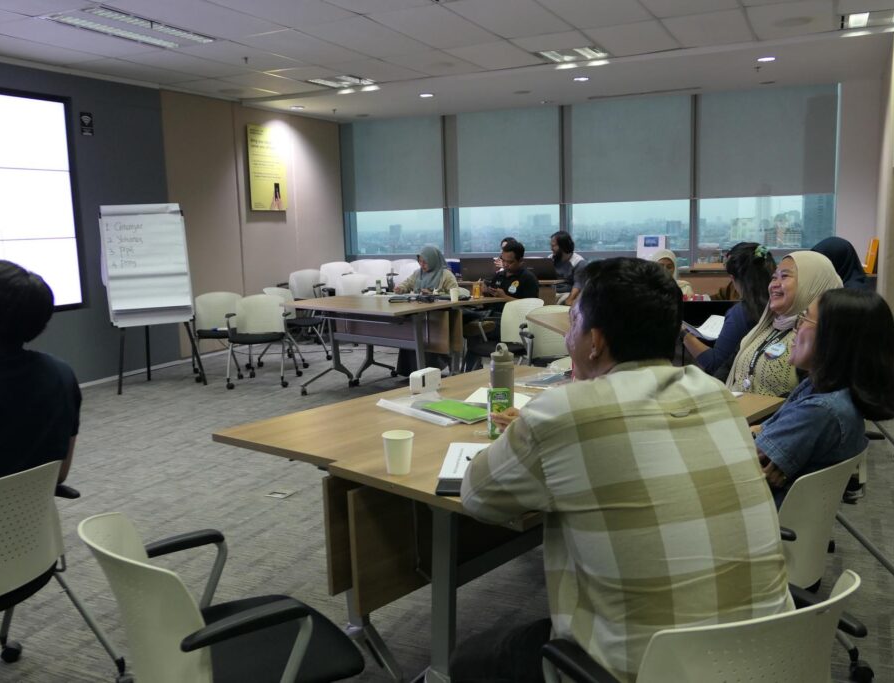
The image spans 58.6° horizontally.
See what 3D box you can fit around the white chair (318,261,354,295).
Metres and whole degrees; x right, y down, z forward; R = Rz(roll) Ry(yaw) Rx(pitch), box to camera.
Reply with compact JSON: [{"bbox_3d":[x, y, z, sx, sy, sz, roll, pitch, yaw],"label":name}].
[{"bbox_3d":[-1.371,-0.467,9.681,0.620,0.890,0.600,3,10,28],"label":"white chair"}]

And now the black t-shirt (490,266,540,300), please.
[{"bbox_3d":[0.559,-0.326,6.444,0.320,0.560,0.480,-9,11,-41],"label":"black t-shirt"}]

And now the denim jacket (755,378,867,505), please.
[{"bbox_3d":[0.941,0.317,2.113,0.320,0.500,0.450,4,10,36],"label":"denim jacket"}]

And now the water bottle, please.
[{"bbox_3d":[0.159,0.132,2.321,0.071,0.255,0.071,1,9,17],"label":"water bottle"}]

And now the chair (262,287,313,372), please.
[{"bbox_3d":[-1.573,-0.164,8.112,0.560,0.785,0.570,2,9,20],"label":"chair"}]

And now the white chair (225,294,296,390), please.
[{"bbox_3d":[-1.660,-0.015,7.175,0.570,0.785,0.560,-1,9,1],"label":"white chair"}]

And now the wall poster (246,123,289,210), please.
[{"bbox_3d":[-2.153,-2.065,9.549,0.035,0.977,0.651,3,10,26],"label":"wall poster"}]

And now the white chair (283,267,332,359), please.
[{"bbox_3d":[-1.510,-0.280,8.744,0.580,0.820,0.580,2,9,23],"label":"white chair"}]

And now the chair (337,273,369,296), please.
[{"bbox_3d":[-1.113,-0.320,8.987,0.570,0.800,0.560,2,9,20],"label":"chair"}]

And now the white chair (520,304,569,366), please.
[{"bbox_3d":[0.806,0.168,5.264,0.580,0.790,0.580,-6,9,-23],"label":"white chair"}]

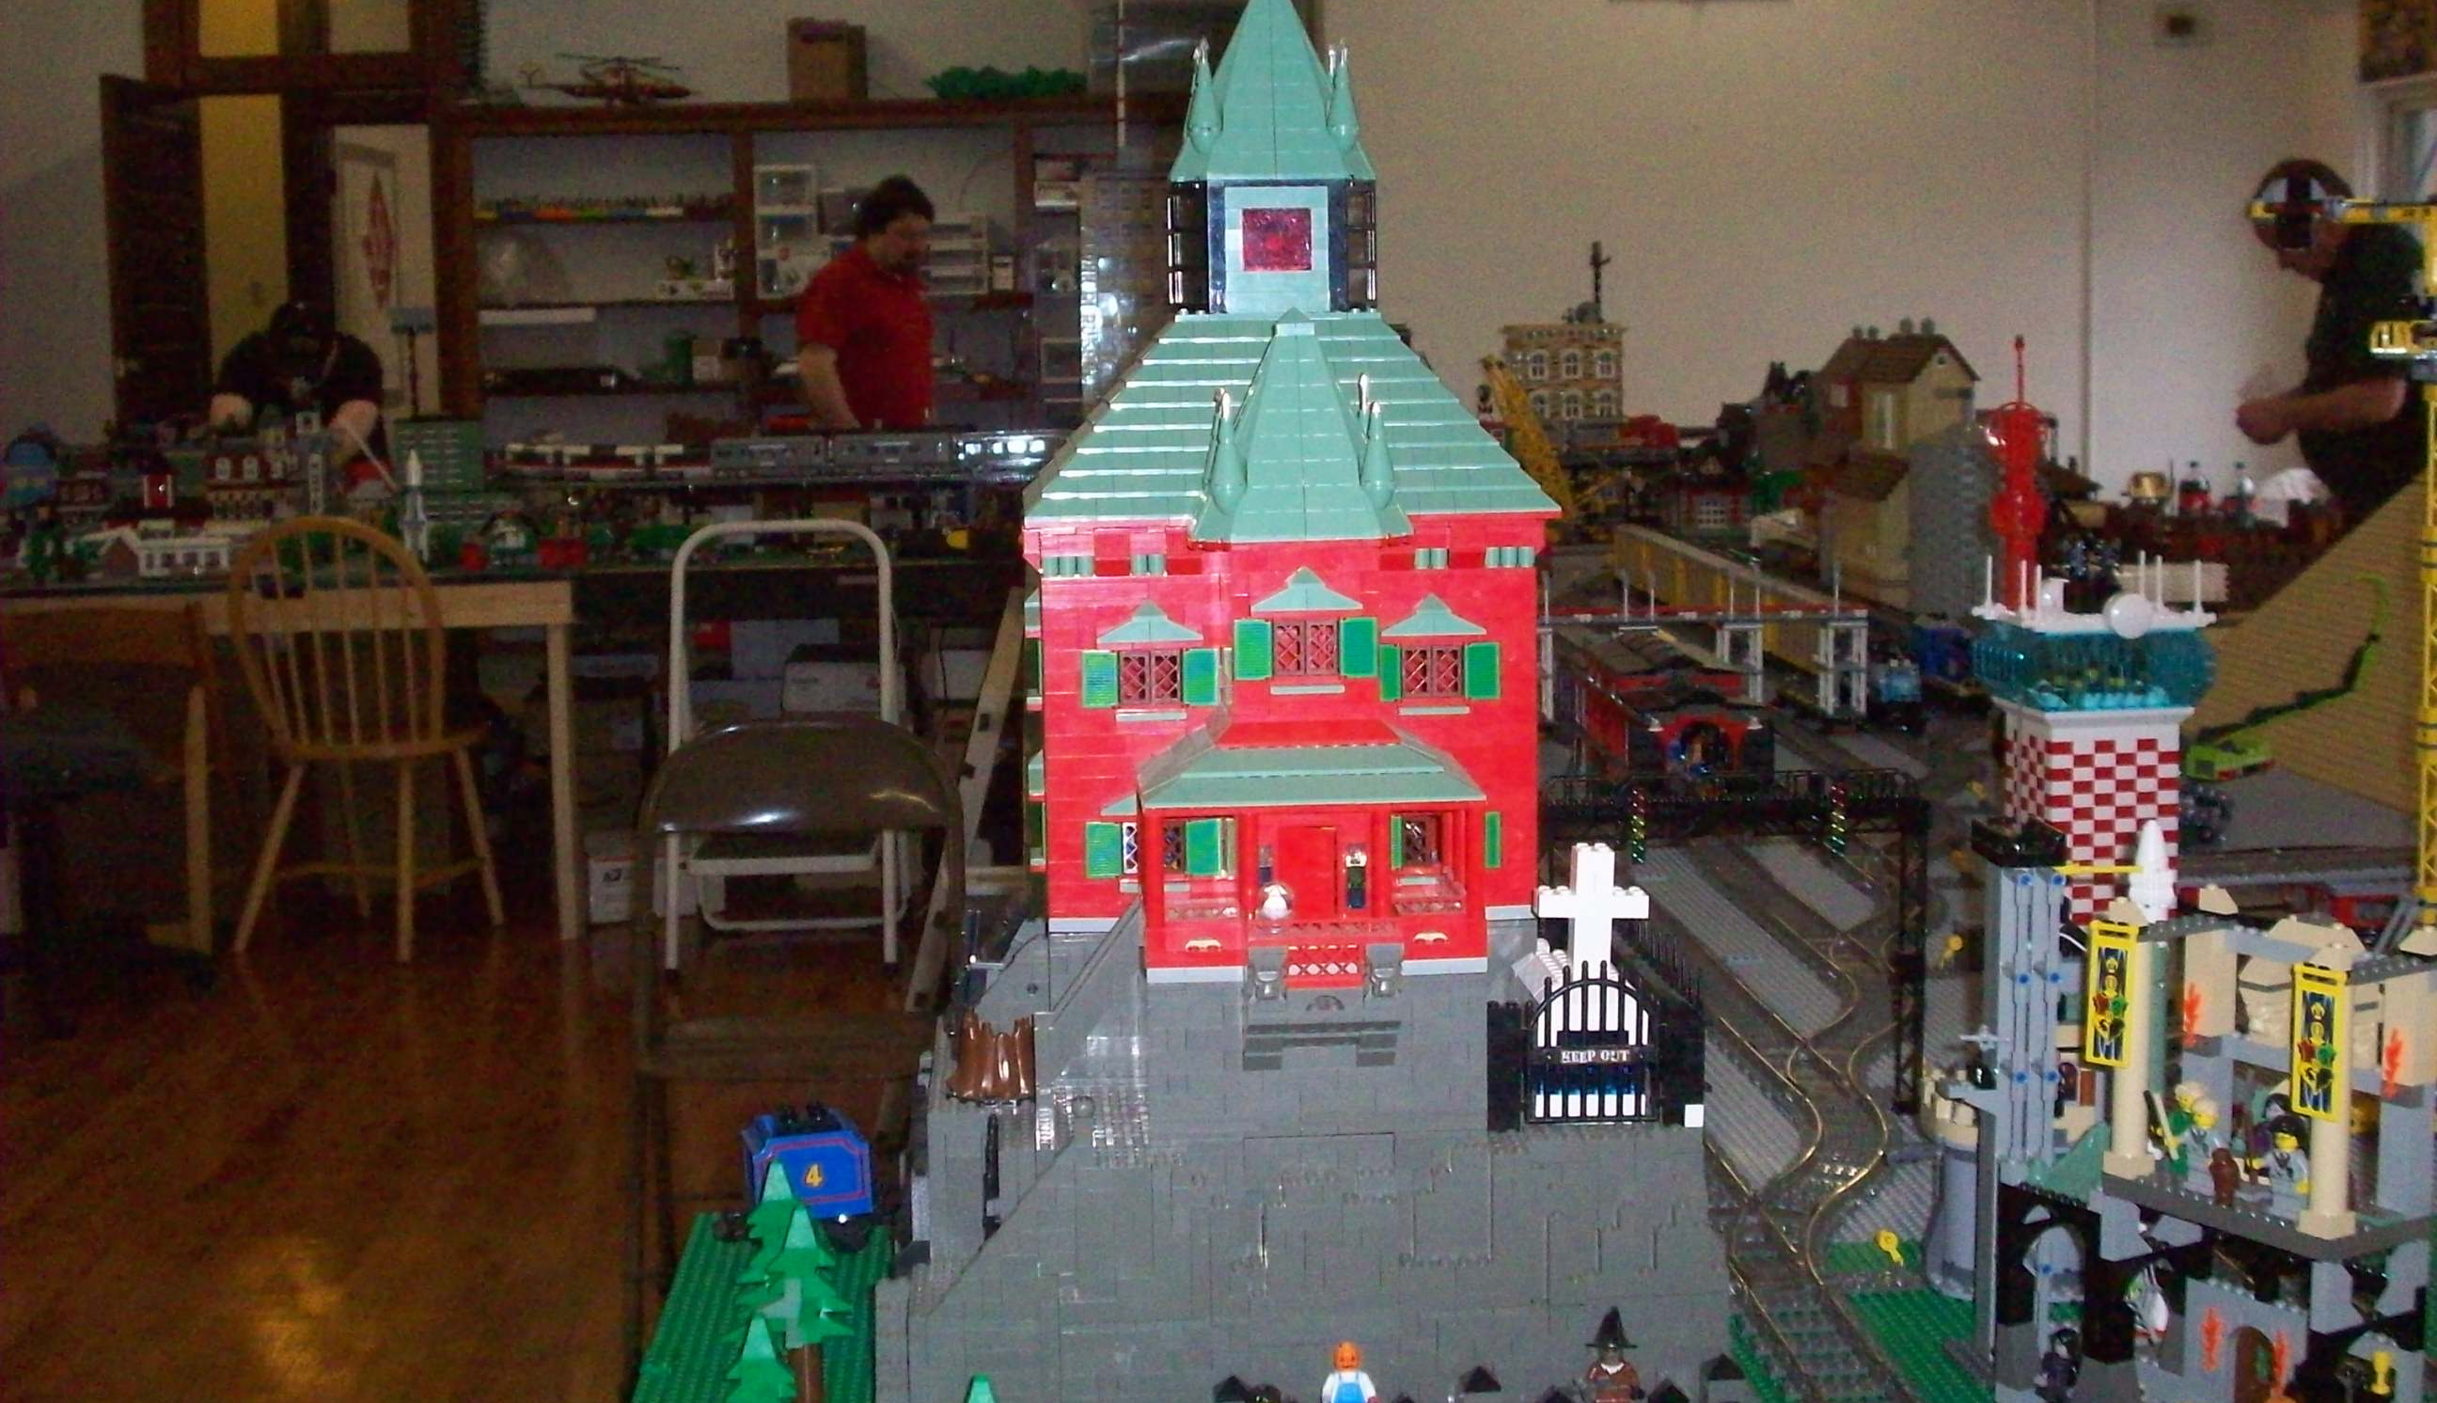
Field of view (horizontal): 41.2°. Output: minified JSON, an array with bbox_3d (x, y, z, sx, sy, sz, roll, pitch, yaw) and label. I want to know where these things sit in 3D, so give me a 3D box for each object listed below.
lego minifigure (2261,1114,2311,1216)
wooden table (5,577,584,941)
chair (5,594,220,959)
[{"bbox_3d":[0.446,0.194,1.353,0.017,0.041,0.025,-6,9,-31],"label":"lego minifigure"},{"bbox_3d":[-2.267,0.101,7.194,1.700,0.760,0.850,-2,7,-9],"label":"wooden table"},{"bbox_3d":[-2.418,0.142,7.056,0.470,0.770,0.490,-2,8,-8],"label":"chair"}]

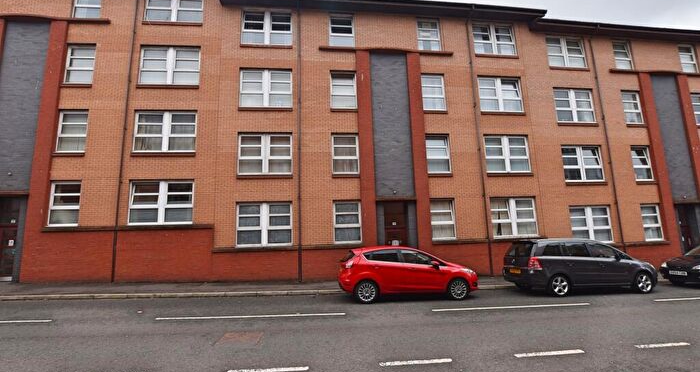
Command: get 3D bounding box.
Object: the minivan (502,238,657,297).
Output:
[{"bbox_3d":[7.461,2.568,9.658,4.480,1.650,1.820,0,-9,-6],"label":"minivan"}]

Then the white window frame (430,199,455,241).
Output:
[{"bbox_3d":[3.845,1.431,12.102,1.034,1.626,0.120,-1,-9,-7],"label":"white window frame"}]

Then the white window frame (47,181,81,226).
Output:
[{"bbox_3d":[-10.291,0.667,10.622,1.033,1.616,0.120,-1,-9,-7],"label":"white window frame"}]

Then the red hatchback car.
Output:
[{"bbox_3d":[1.665,2.430,8.532,3.970,1.490,1.760,1,-9,-6],"label":"red hatchback car"}]

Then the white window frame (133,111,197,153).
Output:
[{"bbox_3d":[-7.152,-2.105,11.426,2.301,1.644,0.120,-1,-9,-7],"label":"white window frame"}]

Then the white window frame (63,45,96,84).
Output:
[{"bbox_3d":[-10.238,-4.612,11.130,0.993,1.589,0.110,-1,-9,-6],"label":"white window frame"}]

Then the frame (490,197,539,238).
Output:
[{"bbox_3d":[6.817,1.324,12.094,2.010,1.566,0.110,-1,-9,-6],"label":"frame"}]

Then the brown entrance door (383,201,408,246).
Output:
[{"bbox_3d":[2.009,2.052,12.140,1.045,2.750,0.120,-1,-9,-7],"label":"brown entrance door"}]

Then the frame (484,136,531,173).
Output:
[{"bbox_3d":[6.743,-1.348,12.493,2.029,1.583,0.110,-1,-9,-6],"label":"frame"}]

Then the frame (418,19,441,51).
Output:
[{"bbox_3d":[3.608,-6.931,13.427,1.050,1.606,0.120,-1,-9,-7],"label":"frame"}]

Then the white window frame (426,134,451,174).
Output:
[{"bbox_3d":[3.786,-1.341,12.543,1.046,1.689,0.120,-1,-9,-7],"label":"white window frame"}]

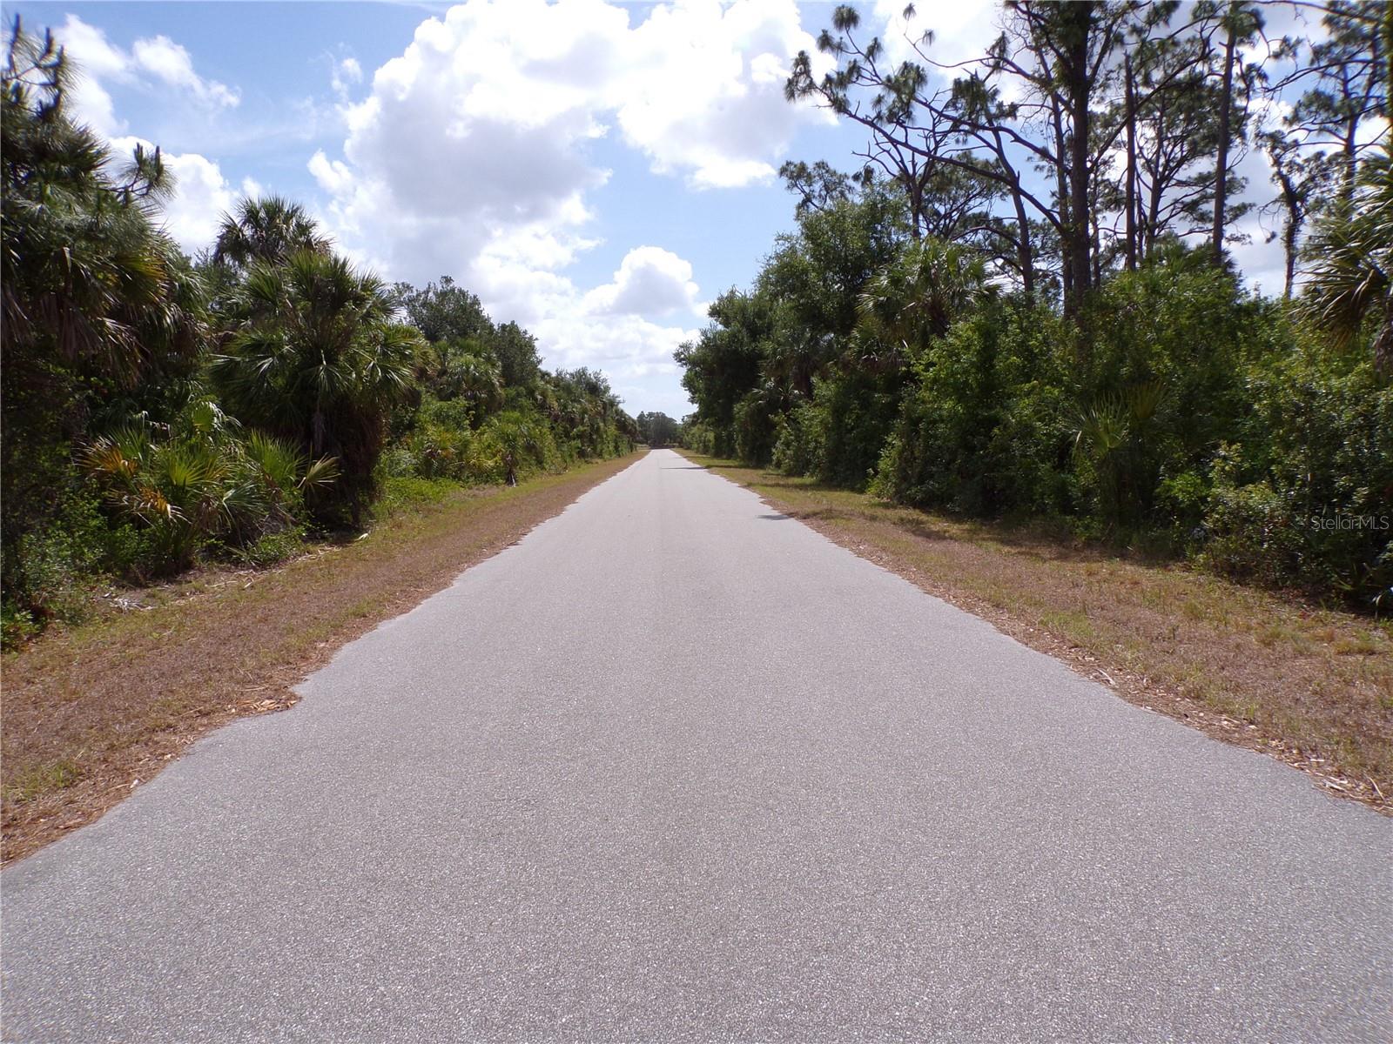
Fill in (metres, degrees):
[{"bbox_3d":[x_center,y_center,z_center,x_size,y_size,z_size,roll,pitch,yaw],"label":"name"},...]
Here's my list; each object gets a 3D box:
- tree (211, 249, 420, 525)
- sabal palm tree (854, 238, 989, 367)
[{"bbox_3d":[-7.190,-2.478,18.257,3.900,5.240,3.700,-2,5,-21],"label":"tree"},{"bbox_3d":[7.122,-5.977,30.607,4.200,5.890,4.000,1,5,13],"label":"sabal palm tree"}]

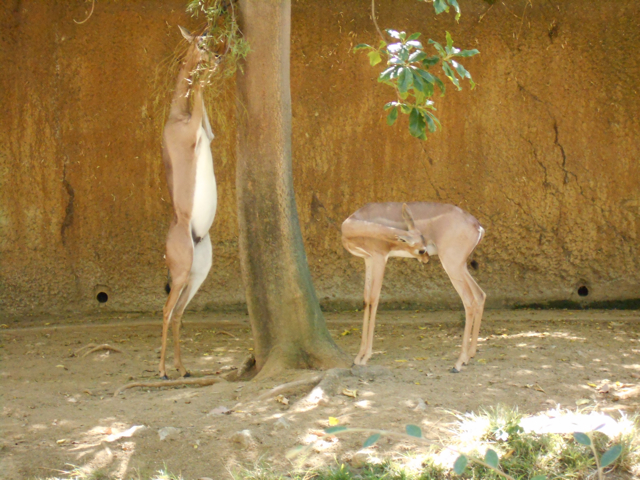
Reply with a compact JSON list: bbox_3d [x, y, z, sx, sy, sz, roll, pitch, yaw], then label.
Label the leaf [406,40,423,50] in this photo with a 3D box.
[{"bbox_3d":[0.491,-1.012,12.500,0.083,0.052,0.060,0,6,0],"label":"leaf"}]

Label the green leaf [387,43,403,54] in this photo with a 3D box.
[{"bbox_3d":[0.388,-0.996,12.500,0.083,0.062,0.060,0,6,0],"label":"green leaf"}]

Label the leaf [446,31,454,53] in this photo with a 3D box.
[{"bbox_3d":[0.679,-1.032,12.500,0.042,0.114,0.035,0,6,0],"label":"leaf"}]

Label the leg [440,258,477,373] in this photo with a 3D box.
[{"bbox_3d":[0.772,0.421,13.400,0.200,0.630,0.120,-1,6,-10],"label":"leg"}]

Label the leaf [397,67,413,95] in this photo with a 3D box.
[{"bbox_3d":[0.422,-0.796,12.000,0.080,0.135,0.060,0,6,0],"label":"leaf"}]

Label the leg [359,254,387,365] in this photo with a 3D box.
[{"bbox_3d":[0.295,0.390,13.500,0.155,0.610,0.110,-1,6,-10],"label":"leg"}]

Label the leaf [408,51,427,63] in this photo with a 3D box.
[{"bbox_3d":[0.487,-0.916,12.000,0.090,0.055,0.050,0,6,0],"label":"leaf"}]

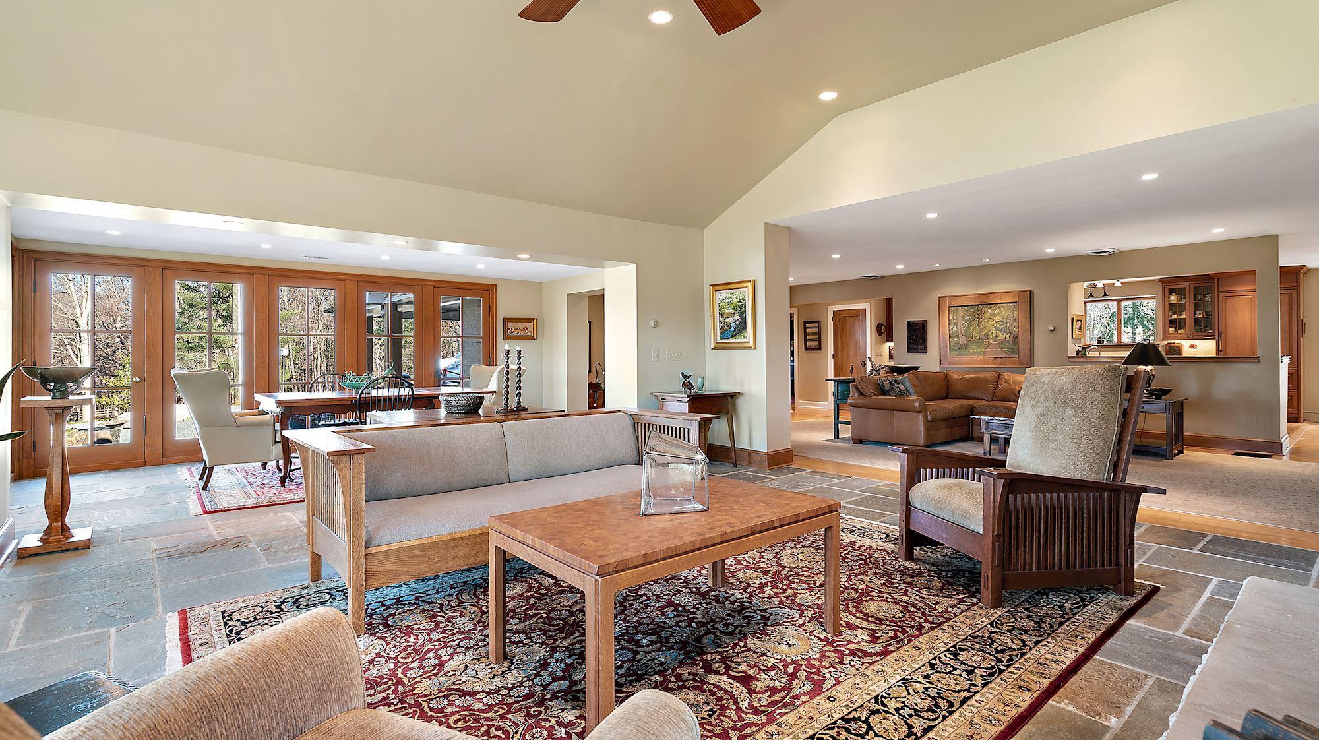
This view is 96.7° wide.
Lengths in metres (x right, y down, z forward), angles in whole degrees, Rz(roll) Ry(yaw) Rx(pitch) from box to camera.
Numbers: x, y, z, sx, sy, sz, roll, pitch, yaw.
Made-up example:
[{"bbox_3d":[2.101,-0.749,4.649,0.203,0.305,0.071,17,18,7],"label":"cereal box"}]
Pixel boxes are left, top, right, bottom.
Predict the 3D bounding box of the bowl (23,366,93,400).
[{"bbox_3d":[-3.519,0.074,3.445,0.310,0.175,0.310,-1,1,-39],"label":"bowl"}]

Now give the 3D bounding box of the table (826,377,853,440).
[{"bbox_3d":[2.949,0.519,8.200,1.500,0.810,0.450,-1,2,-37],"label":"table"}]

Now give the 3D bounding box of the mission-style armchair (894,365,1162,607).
[{"bbox_3d":[1.763,0.506,2.922,0.930,1.040,0.790,-1,1,-12],"label":"mission-style armchair"}]

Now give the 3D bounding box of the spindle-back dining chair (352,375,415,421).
[{"bbox_3d":[-2.539,0.534,5.412,0.480,0.960,0.520,-1,2,-37],"label":"spindle-back dining chair"}]

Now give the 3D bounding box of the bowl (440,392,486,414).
[{"bbox_3d":[-1.406,0.236,4.138,0.320,0.128,0.320,0,1,0],"label":"bowl"}]

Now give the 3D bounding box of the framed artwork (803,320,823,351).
[{"bbox_3d":[3.050,-0.688,11.700,0.040,0.600,0.400,-1,1,-39],"label":"framed artwork"}]

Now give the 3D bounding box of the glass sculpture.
[{"bbox_3d":[0.040,0.394,2.238,0.255,0.265,0.160,-1,1,-17],"label":"glass sculpture"}]

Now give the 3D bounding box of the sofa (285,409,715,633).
[{"bbox_3d":[-0.738,0.673,3.310,2.209,0.771,0.896,-1,2,-42],"label":"sofa"}]

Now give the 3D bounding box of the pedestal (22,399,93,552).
[{"bbox_3d":[-3.527,0.601,3.447,0.300,0.880,0.310,-1,1,-39],"label":"pedestal"}]

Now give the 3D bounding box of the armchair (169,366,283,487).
[{"bbox_3d":[-3.889,0.501,5.346,0.800,1.040,0.700,-1,2,-37],"label":"armchair"}]

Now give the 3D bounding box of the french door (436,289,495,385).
[{"bbox_3d":[-2.720,-0.110,8.160,0.800,2.040,0.050,-1,2,-37],"label":"french door"}]

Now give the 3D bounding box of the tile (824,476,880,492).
[{"bbox_3d":[1.686,0.999,5.071,0.460,0.025,0.310,-1,1,-39],"label":"tile"}]

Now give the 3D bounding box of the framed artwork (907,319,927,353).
[{"bbox_3d":[4.310,-0.555,9.828,0.030,0.545,0.343,-1,2,-37],"label":"framed artwork"}]

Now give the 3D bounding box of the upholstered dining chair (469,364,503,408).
[{"bbox_3d":[-2.025,0.458,6.827,0.780,1.040,0.700,-1,2,-41],"label":"upholstered dining chair"}]

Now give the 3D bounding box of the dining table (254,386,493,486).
[{"bbox_3d":[-2.878,0.619,6.087,2.060,0.760,1.070,-1,2,-37],"label":"dining table"}]

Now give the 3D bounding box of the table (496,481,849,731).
[{"bbox_3d":[0.051,0.807,2.284,1.174,0.538,0.721,-1,2,-40],"label":"table"}]

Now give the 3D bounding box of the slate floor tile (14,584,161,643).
[{"bbox_3d":[-2.454,1.066,2.547,0.420,0.025,0.520,-1,1,-39],"label":"slate floor tile"}]

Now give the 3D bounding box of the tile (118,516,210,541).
[{"bbox_3d":[-3.279,1.063,3.902,0.448,0.020,0.393,-1,2,-37],"label":"tile"}]

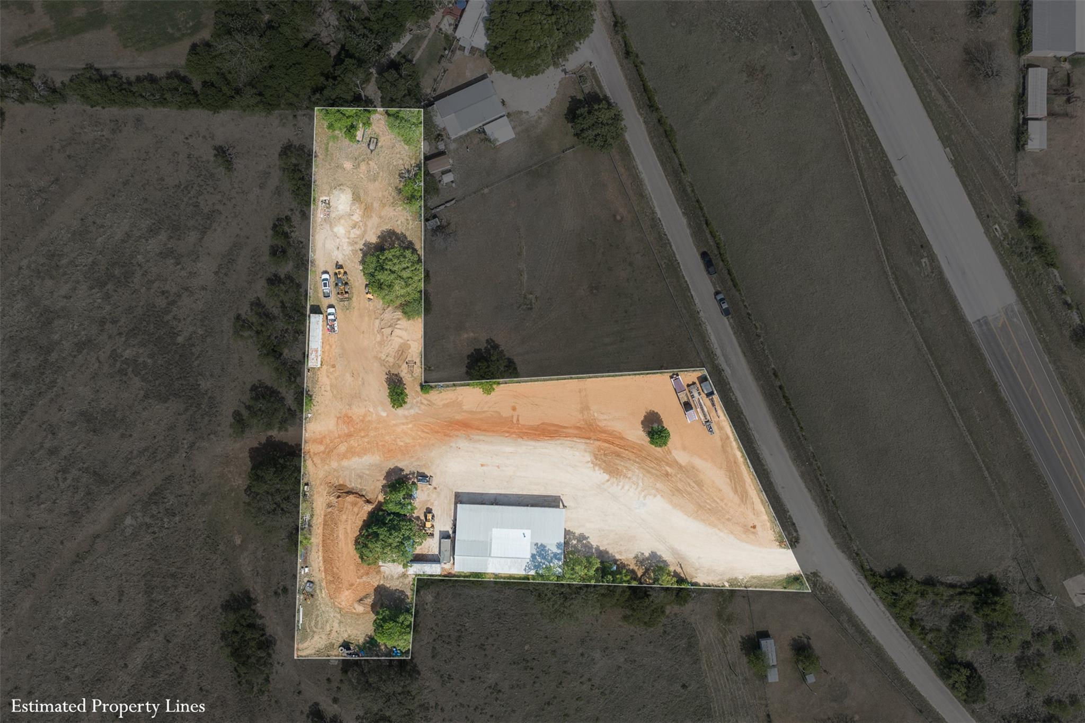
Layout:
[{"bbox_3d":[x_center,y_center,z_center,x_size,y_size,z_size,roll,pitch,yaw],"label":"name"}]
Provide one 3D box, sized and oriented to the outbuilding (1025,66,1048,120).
[{"bbox_3d":[128.440,-69.850,219.550,4.850,2.900,12.400,1,90,0],"label":"outbuilding"}]

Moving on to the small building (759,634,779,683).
[{"bbox_3d":[58.970,77.570,219.800,3.100,2.400,11.000,-7,90,0],"label":"small building"}]

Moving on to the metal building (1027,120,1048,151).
[{"bbox_3d":[128.330,-58.780,219.550,4.850,2.900,7.200,1,90,0],"label":"metal building"}]

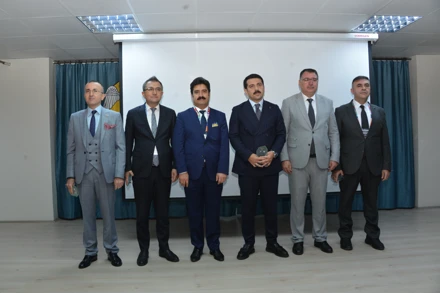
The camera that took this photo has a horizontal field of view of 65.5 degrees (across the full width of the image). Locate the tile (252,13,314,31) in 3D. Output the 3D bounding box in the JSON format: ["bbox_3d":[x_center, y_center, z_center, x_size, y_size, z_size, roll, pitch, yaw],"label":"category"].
[{"bbox_3d":[0.668,-1.336,3.700,0.600,0.025,0.600,-1,1,-3],"label":"tile"}]

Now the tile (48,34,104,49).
[{"bbox_3d":[-1.765,-1.278,4.170,0.600,0.025,0.600,-1,1,-3],"label":"tile"}]

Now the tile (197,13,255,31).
[{"bbox_3d":[0.059,-1.322,3.660,0.600,0.025,0.600,-1,1,-3],"label":"tile"}]

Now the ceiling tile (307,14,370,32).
[{"bbox_3d":[1.270,-1.345,3.750,0.600,0.025,0.600,-1,1,-3],"label":"ceiling tile"}]

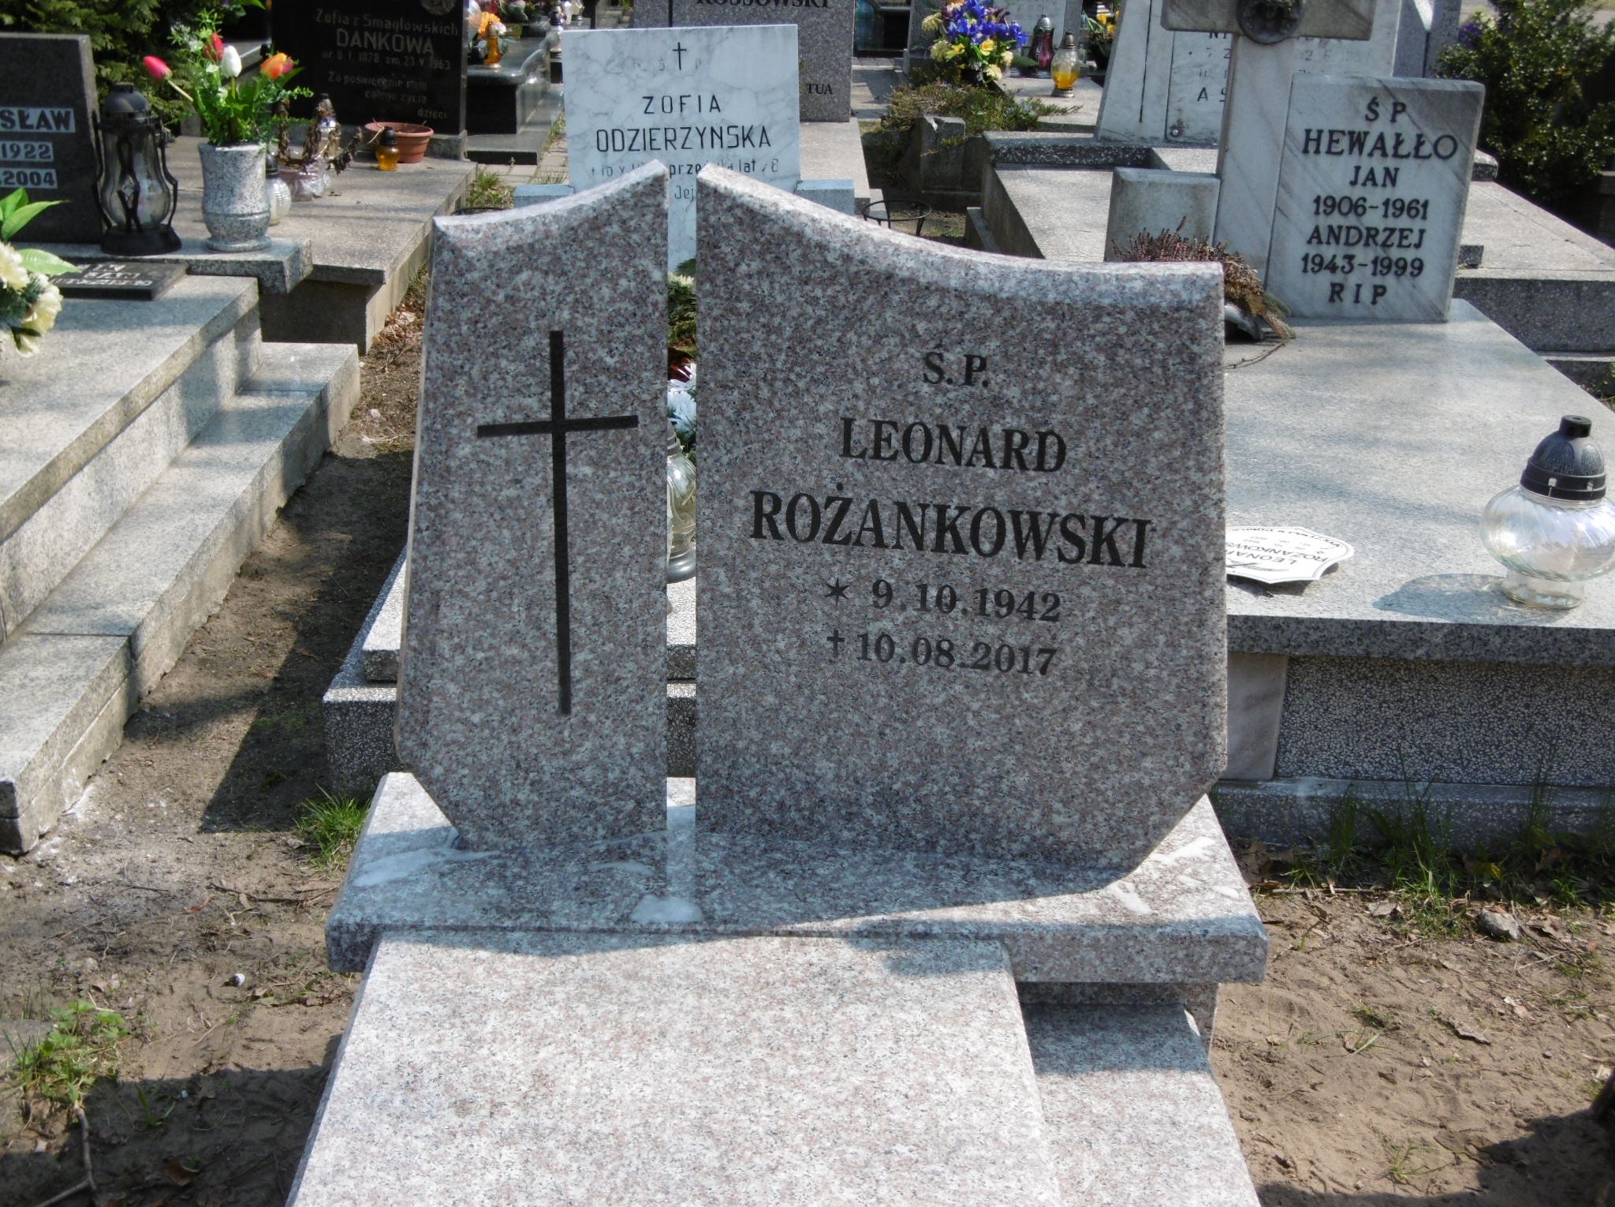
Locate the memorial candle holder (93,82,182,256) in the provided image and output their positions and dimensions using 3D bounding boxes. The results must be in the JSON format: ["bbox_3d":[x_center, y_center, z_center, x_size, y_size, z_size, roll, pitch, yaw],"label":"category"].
[{"bbox_3d":[-1.469,-0.953,4.400,0.180,0.350,0.180,1,24,0],"label":"memorial candle holder"}]

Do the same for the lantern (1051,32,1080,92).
[{"bbox_3d":[0.885,-1.855,6.900,0.095,0.200,0.095,1,24,0],"label":"lantern"}]

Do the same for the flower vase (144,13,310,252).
[{"bbox_3d":[-1.283,-1.045,4.450,0.340,0.500,0.280,1,24,0],"label":"flower vase"}]

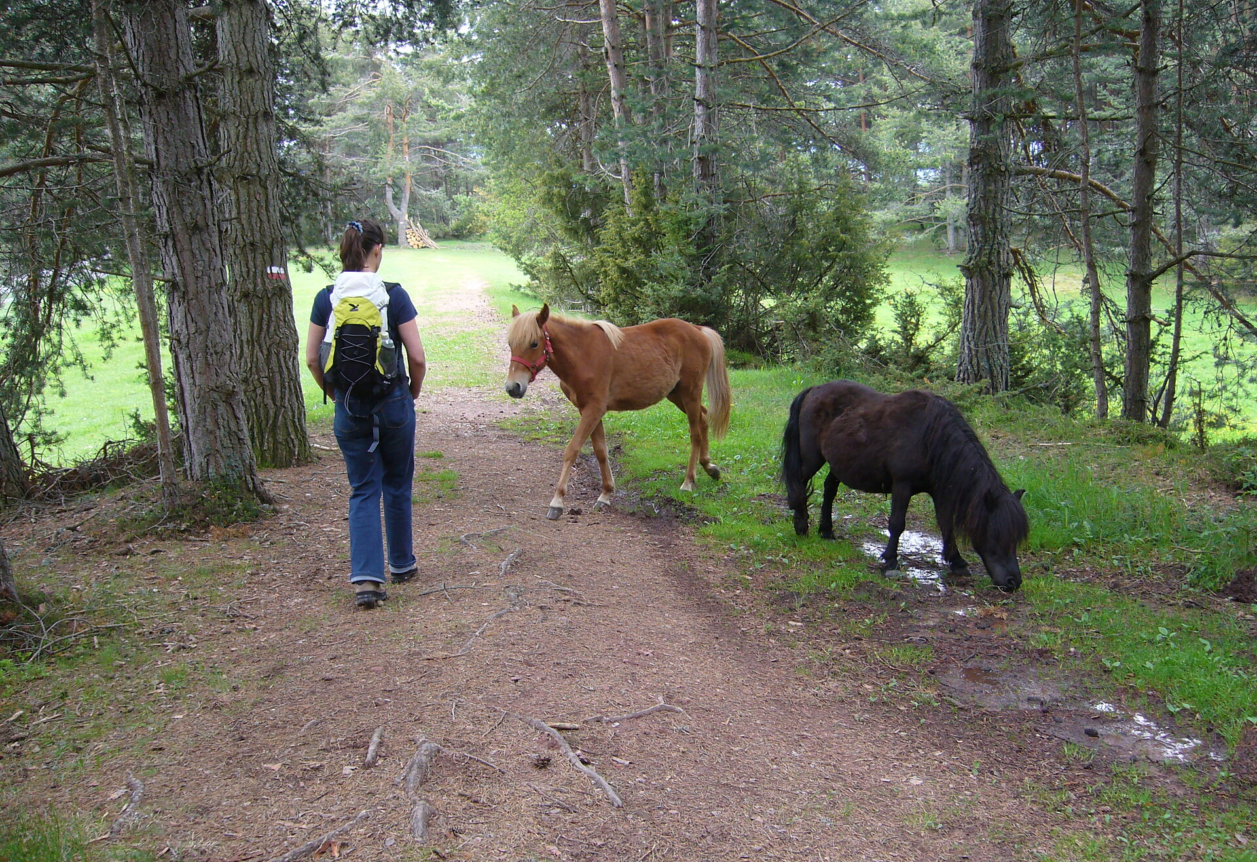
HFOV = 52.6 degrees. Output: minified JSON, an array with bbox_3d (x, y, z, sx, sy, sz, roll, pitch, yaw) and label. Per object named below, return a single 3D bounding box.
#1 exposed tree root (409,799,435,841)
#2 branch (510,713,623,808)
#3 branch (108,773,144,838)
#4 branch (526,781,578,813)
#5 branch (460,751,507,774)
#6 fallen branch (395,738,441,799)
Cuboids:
[{"bbox_3d":[-0.572,1.073,3.509,0.046,0.050,0.252,-2,9,-6],"label":"exposed tree root"},{"bbox_3d":[-0.182,1.001,3.949,0.088,0.040,0.809,-6,11,-28],"label":"branch"},{"bbox_3d":[-1.438,1.068,3.653,0.066,0.035,0.431,-3,10,-15],"label":"branch"},{"bbox_3d":[-0.224,1.058,3.670,0.017,0.020,0.253,-8,12,-38],"label":"branch"},{"bbox_3d":[-0.444,1.021,3.906,0.222,0.020,0.013,8,13,44],"label":"branch"},{"bbox_3d":[-0.643,1.015,3.838,0.083,0.060,0.387,0,9,3],"label":"fallen branch"}]

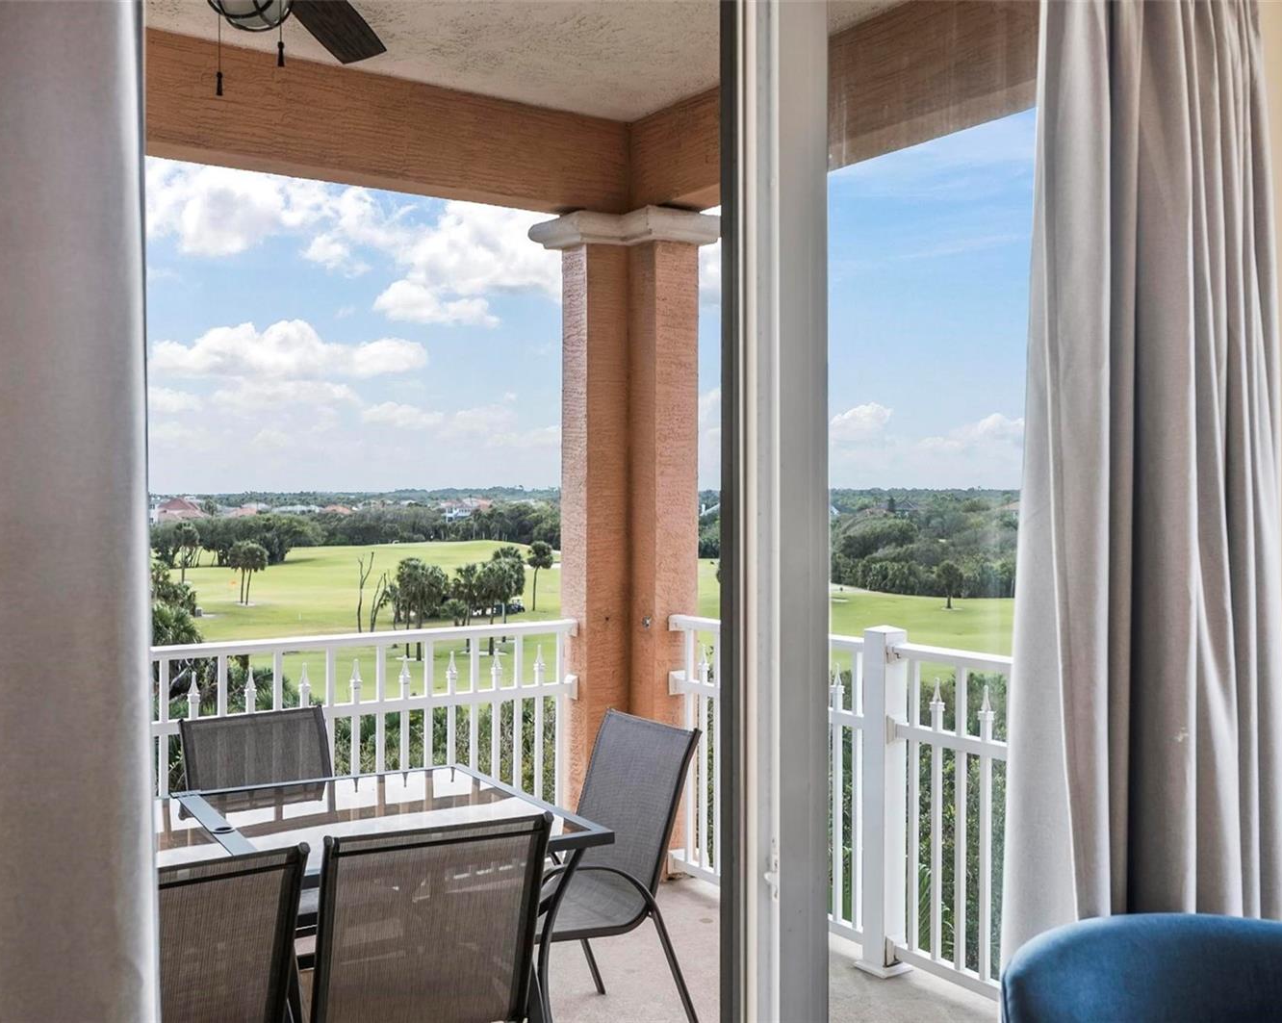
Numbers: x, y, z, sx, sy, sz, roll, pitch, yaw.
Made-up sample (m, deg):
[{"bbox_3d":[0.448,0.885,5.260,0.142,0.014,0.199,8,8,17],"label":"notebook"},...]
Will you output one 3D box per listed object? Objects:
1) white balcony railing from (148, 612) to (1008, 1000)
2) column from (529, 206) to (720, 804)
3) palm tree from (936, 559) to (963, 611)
[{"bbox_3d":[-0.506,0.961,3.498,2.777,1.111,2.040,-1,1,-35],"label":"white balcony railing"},{"bbox_3d":[-0.050,0.148,4.981,0.596,2.707,0.576,-1,1,-35],"label":"column"},{"bbox_3d":[37.333,8.867,145.000,3.200,5.950,3.200,0,1,0],"label":"palm tree"}]

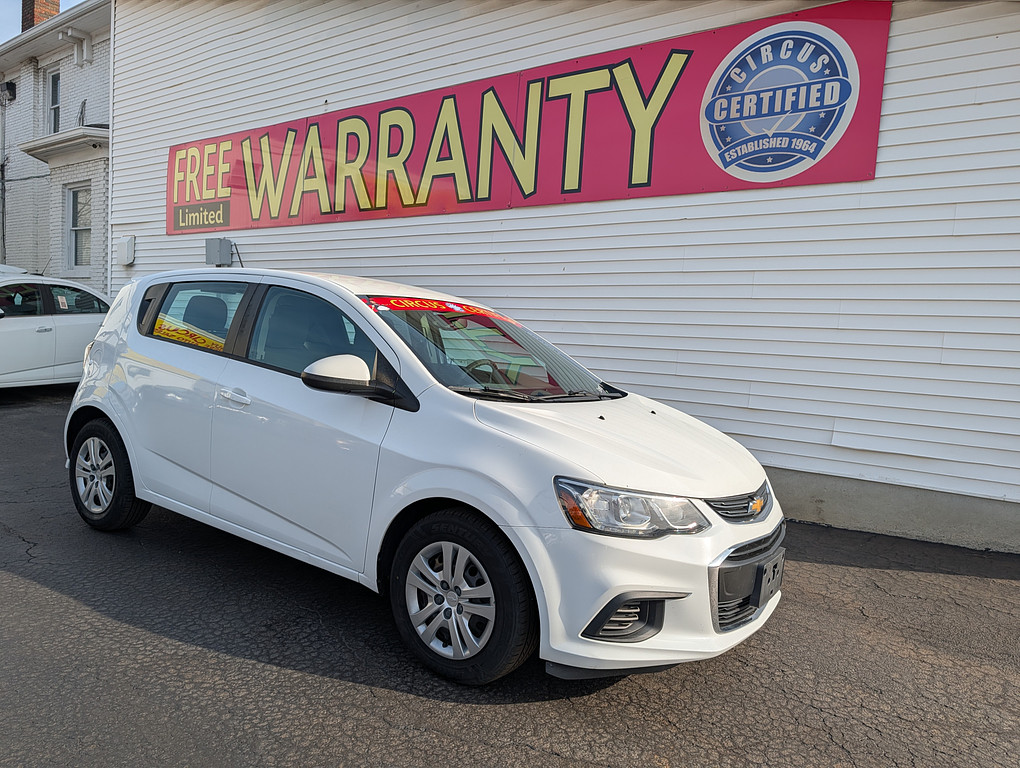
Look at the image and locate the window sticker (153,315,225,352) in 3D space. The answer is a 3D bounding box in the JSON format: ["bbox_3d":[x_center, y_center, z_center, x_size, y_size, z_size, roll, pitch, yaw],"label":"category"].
[{"bbox_3d":[-1.651,-0.262,3.613,0.600,0.135,0.015,10,-11,33],"label":"window sticker"}]

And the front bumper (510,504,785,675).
[{"bbox_3d":[0.747,0.703,2.957,0.740,0.550,1.730,8,6,33],"label":"front bumper"}]

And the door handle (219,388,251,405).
[{"bbox_3d":[-1.255,0.062,3.219,0.205,0.043,0.050,15,10,32],"label":"door handle"}]

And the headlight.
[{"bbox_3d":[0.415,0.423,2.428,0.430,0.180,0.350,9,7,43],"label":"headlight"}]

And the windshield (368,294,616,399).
[{"bbox_3d":[-0.041,-0.168,3.440,0.840,0.110,1.360,43,23,24],"label":"windshield"}]

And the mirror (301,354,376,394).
[{"bbox_3d":[-0.650,-0.041,2.771,0.180,0.140,0.215,8,6,33],"label":"mirror"}]

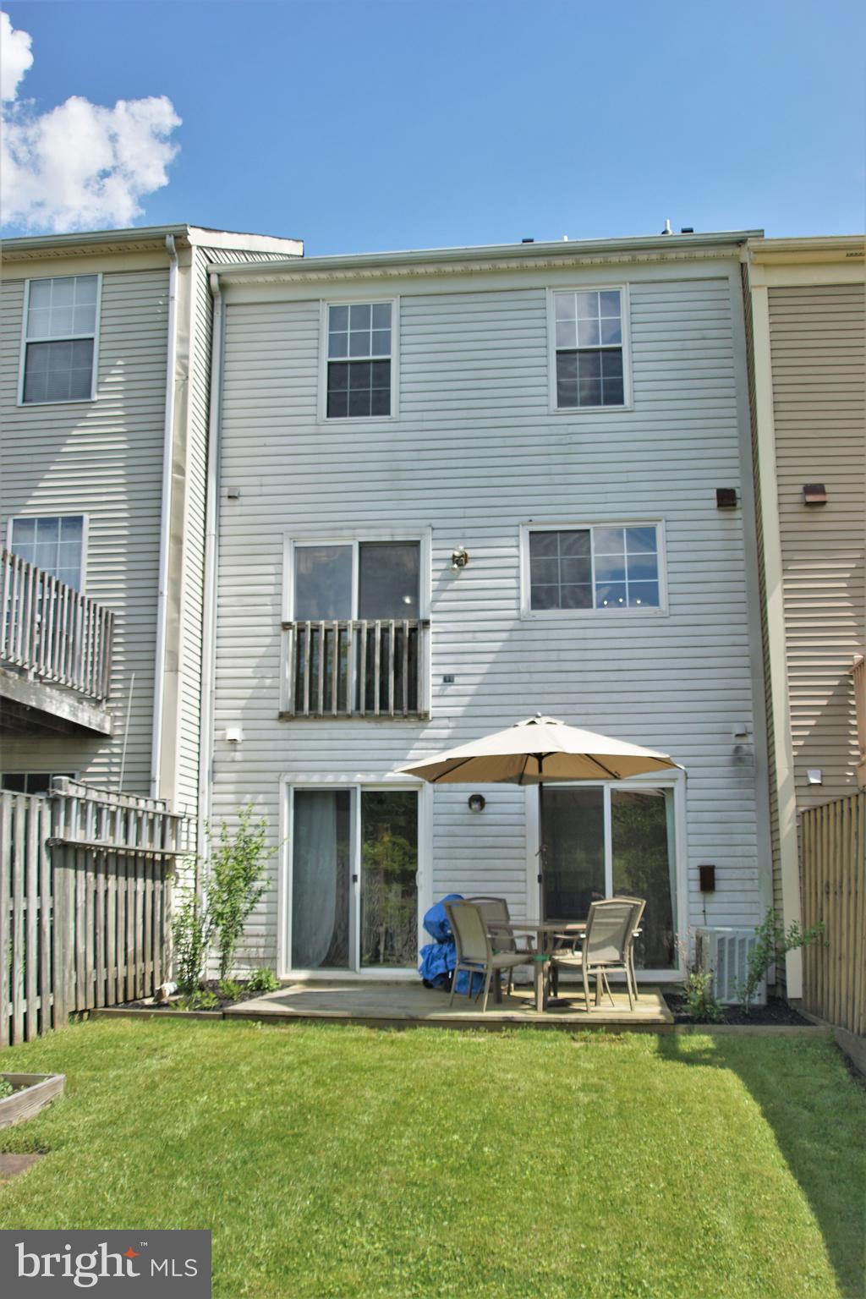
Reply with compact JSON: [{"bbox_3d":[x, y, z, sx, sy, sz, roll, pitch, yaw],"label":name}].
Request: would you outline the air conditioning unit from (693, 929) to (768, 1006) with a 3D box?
[{"bbox_3d":[2.895,3.087,12.703,0.559,0.714,0.559,0,-11,1],"label":"air conditioning unit"}]

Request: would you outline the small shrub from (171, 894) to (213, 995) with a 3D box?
[{"bbox_3d":[-2.382,2.894,12.842,0.328,0.944,0.334,-1,-11,6],"label":"small shrub"}]

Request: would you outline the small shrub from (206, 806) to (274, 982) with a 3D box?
[{"bbox_3d":[-2.040,2.575,13.733,0.644,1.812,0.591,-1,-11,6],"label":"small shrub"}]

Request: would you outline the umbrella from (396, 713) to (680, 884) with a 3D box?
[{"bbox_3d":[0.982,1.811,11.887,2.660,2.480,2.660,-1,-11,6],"label":"umbrella"}]

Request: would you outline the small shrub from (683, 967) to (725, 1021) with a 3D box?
[{"bbox_3d":[2.278,2.914,10.964,0.319,0.437,0.326,-1,-11,6],"label":"small shrub"}]

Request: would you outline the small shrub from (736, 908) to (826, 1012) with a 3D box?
[{"bbox_3d":[3.039,2.712,11.374,0.697,0.882,0.569,-1,-11,6],"label":"small shrub"}]

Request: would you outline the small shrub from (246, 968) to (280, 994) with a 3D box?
[{"bbox_3d":[-1.628,3.178,12.444,0.287,0.246,0.293,-1,-11,6],"label":"small shrub"}]

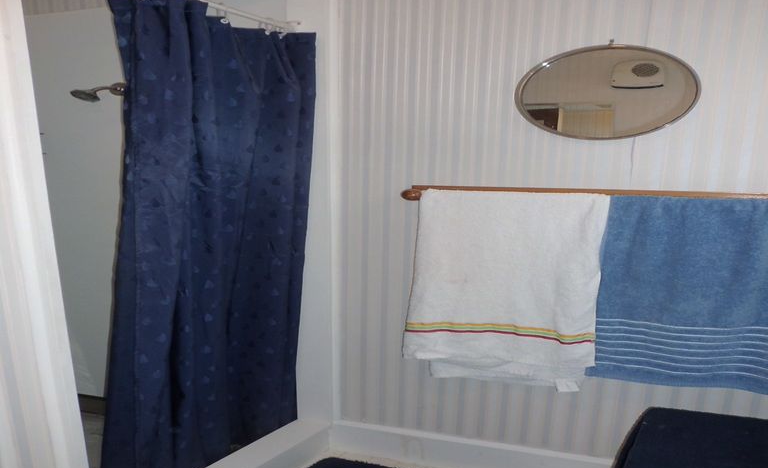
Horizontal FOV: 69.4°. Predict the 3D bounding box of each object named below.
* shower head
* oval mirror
[{"bbox_3d":[-1.209,-0.605,2.371,0.105,0.100,0.240,4,12,14],"label":"shower head"},{"bbox_3d":[0.778,-0.496,1.960,0.615,0.326,0.030,4,12,14],"label":"oval mirror"}]

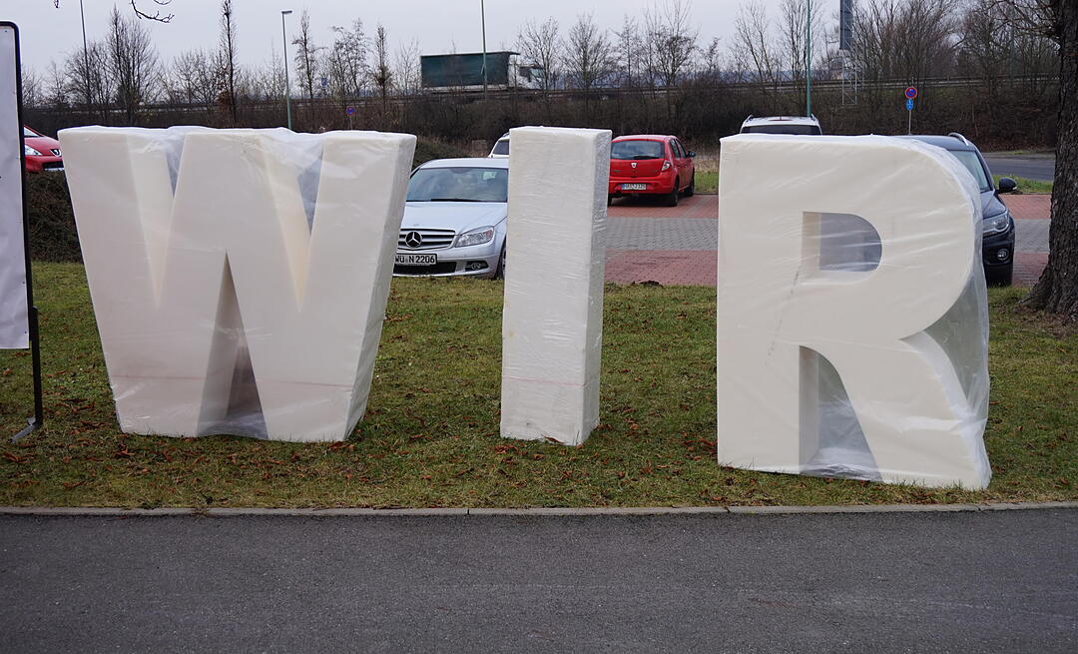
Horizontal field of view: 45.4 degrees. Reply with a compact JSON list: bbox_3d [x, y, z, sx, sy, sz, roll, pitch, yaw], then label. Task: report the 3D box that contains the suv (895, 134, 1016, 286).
[{"bbox_3d":[4.667,-1.526,15.838,1.830,1.690,4.430,1,10,13],"label":"suv"}]

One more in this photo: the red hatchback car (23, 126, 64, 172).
[{"bbox_3d":[-9.497,-2.990,22.047,4.050,1.470,1.760,5,12,32],"label":"red hatchback car"}]

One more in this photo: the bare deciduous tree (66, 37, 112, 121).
[{"bbox_3d":[-28.015,-15.264,80.000,2.889,5.336,2.889,-1,10,0],"label":"bare deciduous tree"}]

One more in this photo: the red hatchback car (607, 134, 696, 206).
[{"bbox_3d":[2.361,-3.469,27.814,1.780,1.530,4.030,1,10,13],"label":"red hatchback car"}]

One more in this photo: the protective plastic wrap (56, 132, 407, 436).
[{"bbox_3d":[-1.940,-0.289,8.463,2.215,1.954,0.550,2,11,7],"label":"protective plastic wrap"}]

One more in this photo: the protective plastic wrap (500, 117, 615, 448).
[{"bbox_3d":[0.110,-0.273,8.203,0.559,1.954,0.550,4,11,12],"label":"protective plastic wrap"}]

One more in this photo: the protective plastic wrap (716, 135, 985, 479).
[{"bbox_3d":[1.837,-0.132,7.486,1.487,1.954,0.550,3,11,24],"label":"protective plastic wrap"}]

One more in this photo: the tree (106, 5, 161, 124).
[{"bbox_3d":[-22.701,-14.575,72.000,2.925,6.925,2.925,-1,10,0],"label":"tree"}]

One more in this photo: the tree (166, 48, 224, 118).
[{"bbox_3d":[-24.048,-16.893,90.000,3.927,5.166,3.927,-1,10,0],"label":"tree"}]

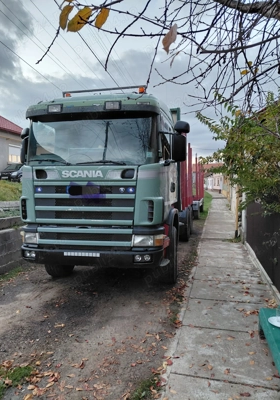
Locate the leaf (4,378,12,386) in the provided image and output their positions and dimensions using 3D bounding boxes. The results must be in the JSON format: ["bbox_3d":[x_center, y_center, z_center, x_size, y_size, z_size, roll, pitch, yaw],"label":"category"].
[{"bbox_3d":[-1.183,1.641,2.600,0.075,0.025,0.095,0,2,0],"label":"leaf"}]

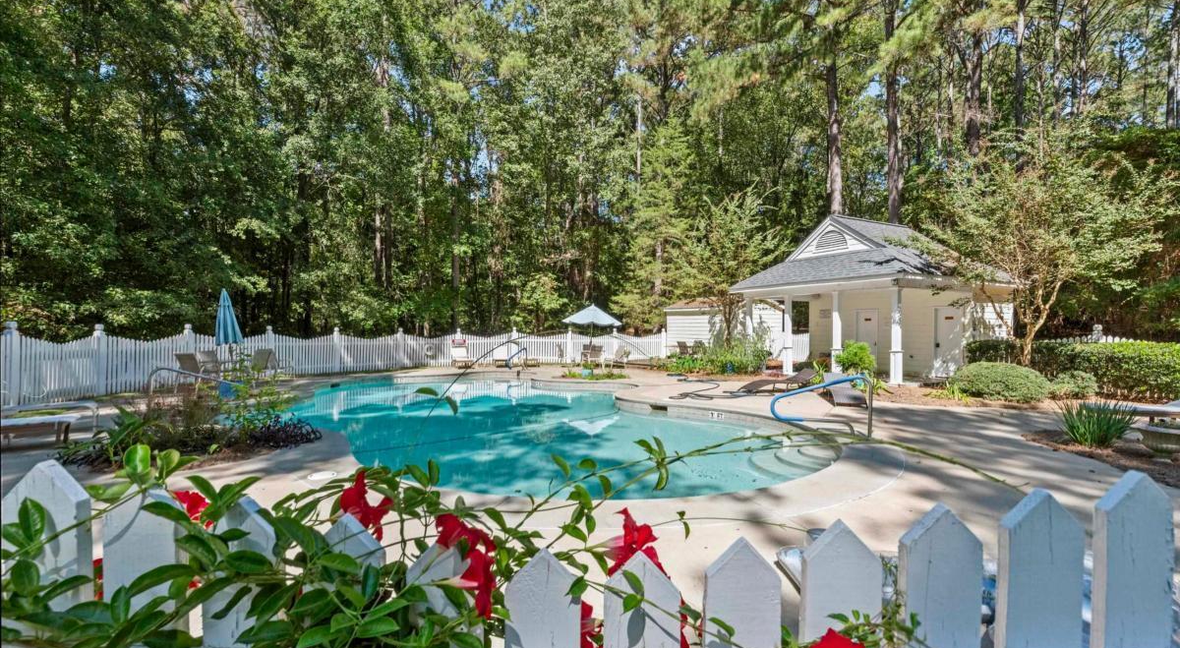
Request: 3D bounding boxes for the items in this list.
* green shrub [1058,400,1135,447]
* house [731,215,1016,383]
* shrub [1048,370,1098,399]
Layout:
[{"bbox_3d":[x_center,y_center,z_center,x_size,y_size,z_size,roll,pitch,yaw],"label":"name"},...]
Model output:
[{"bbox_3d":[6.709,1.272,6.936,0.820,0.600,0.780,-1,-1,44],"label":"green shrub"},{"bbox_3d":[8.989,-0.850,16.954,6.323,5.010,5.939,0,-1,-27],"label":"house"},{"bbox_3d":[11.022,1.341,11.985,0.950,0.580,0.920,-1,-1,43],"label":"shrub"}]

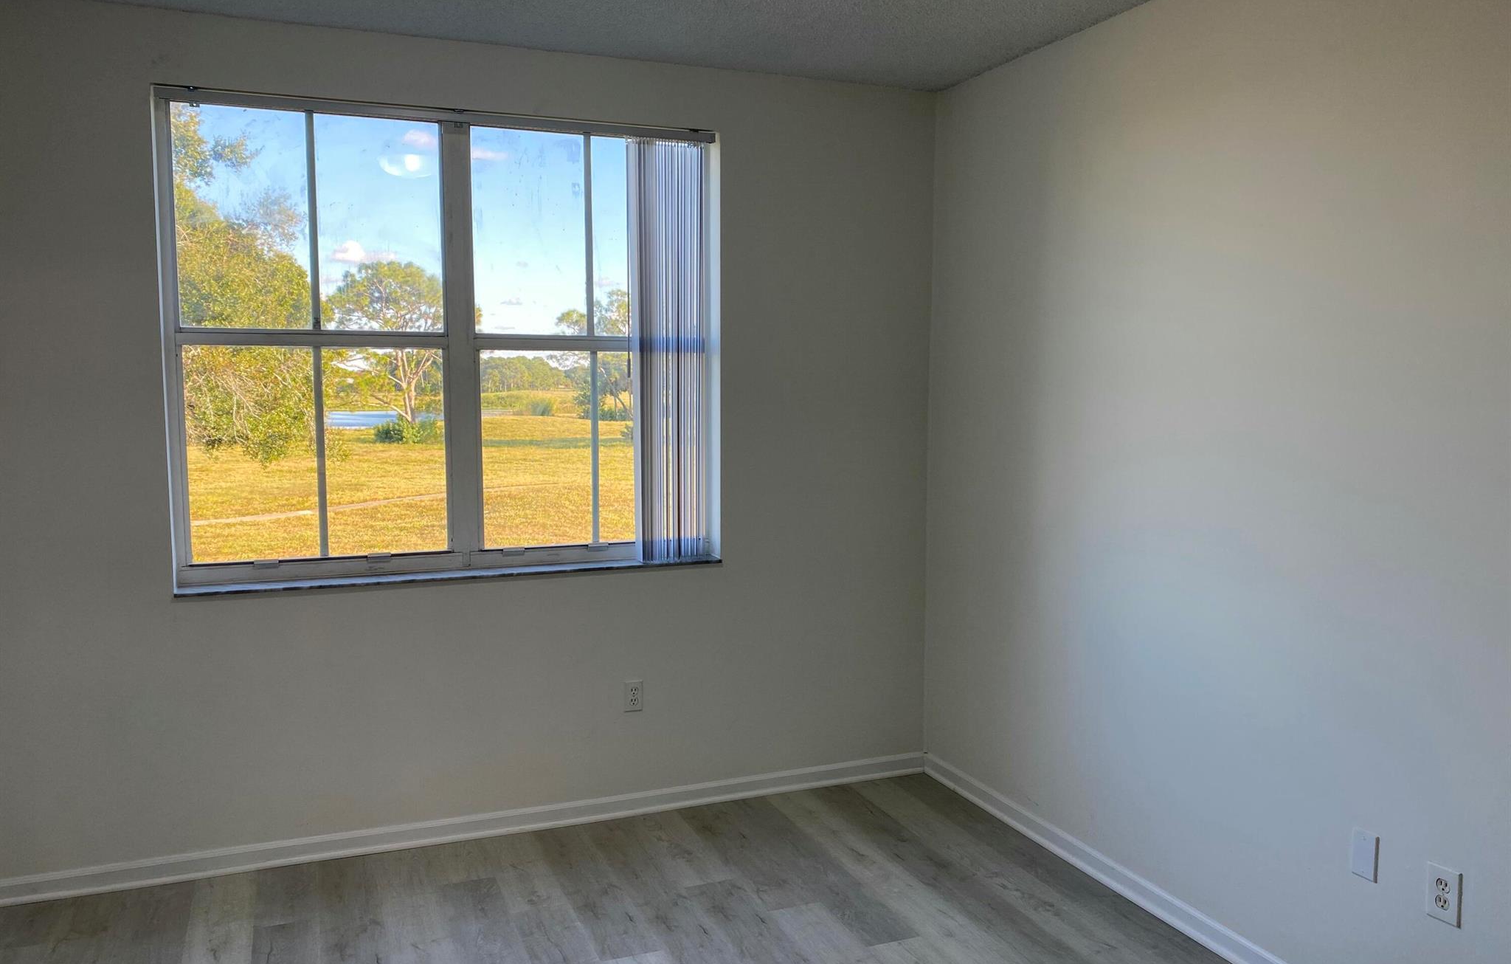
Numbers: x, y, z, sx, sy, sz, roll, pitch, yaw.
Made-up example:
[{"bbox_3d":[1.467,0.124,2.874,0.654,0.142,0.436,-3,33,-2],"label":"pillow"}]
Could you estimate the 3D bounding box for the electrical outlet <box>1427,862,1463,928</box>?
[{"bbox_3d":[1.566,0.941,2.587,0.008,0.124,0.079,-2,6,-22],"label":"electrical outlet"}]

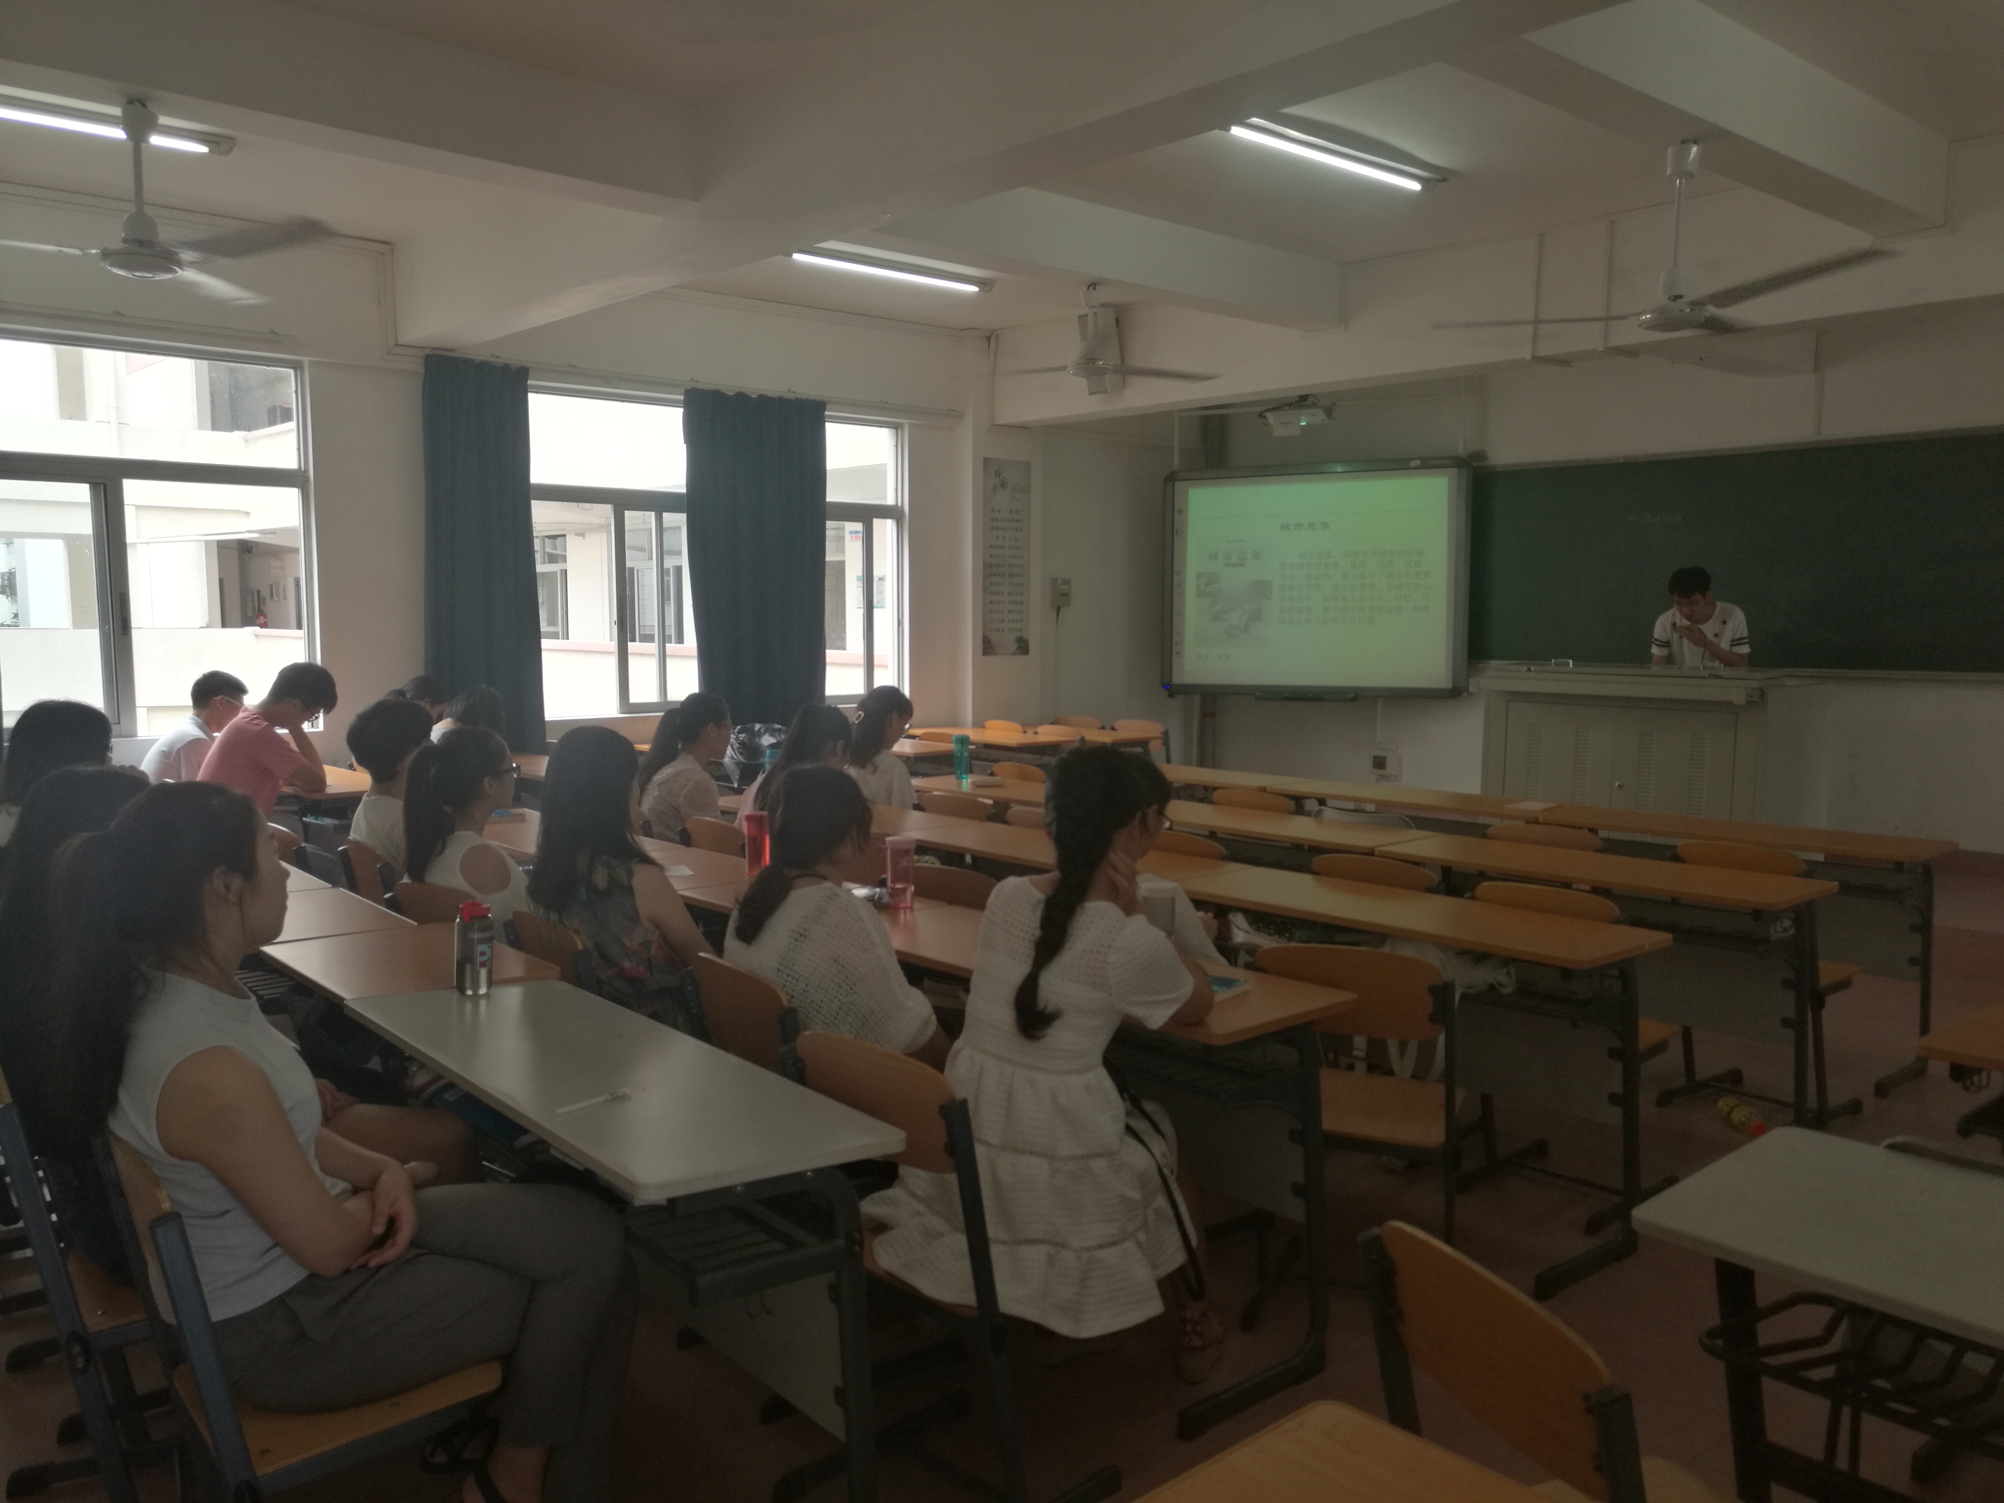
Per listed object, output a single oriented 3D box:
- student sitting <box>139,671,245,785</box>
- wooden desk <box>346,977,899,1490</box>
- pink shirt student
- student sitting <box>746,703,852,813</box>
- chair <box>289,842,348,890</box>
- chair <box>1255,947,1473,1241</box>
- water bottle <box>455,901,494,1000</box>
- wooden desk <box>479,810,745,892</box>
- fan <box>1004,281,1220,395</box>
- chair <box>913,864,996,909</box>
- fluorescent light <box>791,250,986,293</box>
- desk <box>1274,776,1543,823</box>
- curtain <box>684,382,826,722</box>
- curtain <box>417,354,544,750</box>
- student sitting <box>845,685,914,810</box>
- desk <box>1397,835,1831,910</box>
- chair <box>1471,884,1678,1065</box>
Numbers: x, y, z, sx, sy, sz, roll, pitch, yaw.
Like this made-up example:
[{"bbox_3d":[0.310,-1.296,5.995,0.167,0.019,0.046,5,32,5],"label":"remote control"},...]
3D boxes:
[{"bbox_3d":[-3.273,0.252,6.626,0.470,1.210,0.740,5,7,44],"label":"student sitting"},{"bbox_3d":[-0.687,0.856,2.614,0.430,0.710,1.230,-4,6,-39],"label":"wooden desk"},{"bbox_3d":[-2.855,0.284,6.195,0.480,1.240,0.740,5,7,44],"label":"pink shirt student"},{"bbox_3d":[-0.637,0.420,5.191,0.700,1.170,0.470,-5,7,-41],"label":"student sitting"},{"bbox_3d":[-1.826,0.647,4.666,0.500,0.810,0.420,-4,7,-41],"label":"chair"},{"bbox_3d":[0.749,0.772,3.241,0.410,0.790,0.470,3,5,27],"label":"chair"},{"bbox_3d":[-1.020,0.375,3.012,0.073,0.177,0.073,-4,7,-41],"label":"water bottle"},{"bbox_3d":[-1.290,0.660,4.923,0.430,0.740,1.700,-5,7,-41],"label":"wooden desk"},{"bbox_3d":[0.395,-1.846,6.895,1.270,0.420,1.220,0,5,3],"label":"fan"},{"bbox_3d":[0.007,0.708,4.094,0.500,0.810,0.420,-4,7,-41],"label":"chair"},{"bbox_3d":[-0.518,-2.428,7.908,1.230,0.100,0.150,-4,7,-41],"label":"fluorescent light"},{"bbox_3d":[1.639,0.551,6.194,0.410,0.745,1.200,-4,7,-41],"label":"desk"},{"bbox_3d":[-1.463,-1.113,9.482,0.950,2.100,0.160,-4,6,-39],"label":"curtain"},{"bbox_3d":[-2.792,-1.015,8.407,0.680,2.140,0.160,-4,6,-39],"label":"curtain"},{"bbox_3d":[-0.375,0.318,6.248,0.680,1.180,0.470,-5,7,-41],"label":"student sitting"},{"bbox_3d":[1.764,0.696,4.698,0.450,0.710,1.250,-4,6,-39],"label":"desk"},{"bbox_3d":[1.444,0.720,3.971,0.510,0.820,0.420,-4,7,-41],"label":"chair"}]

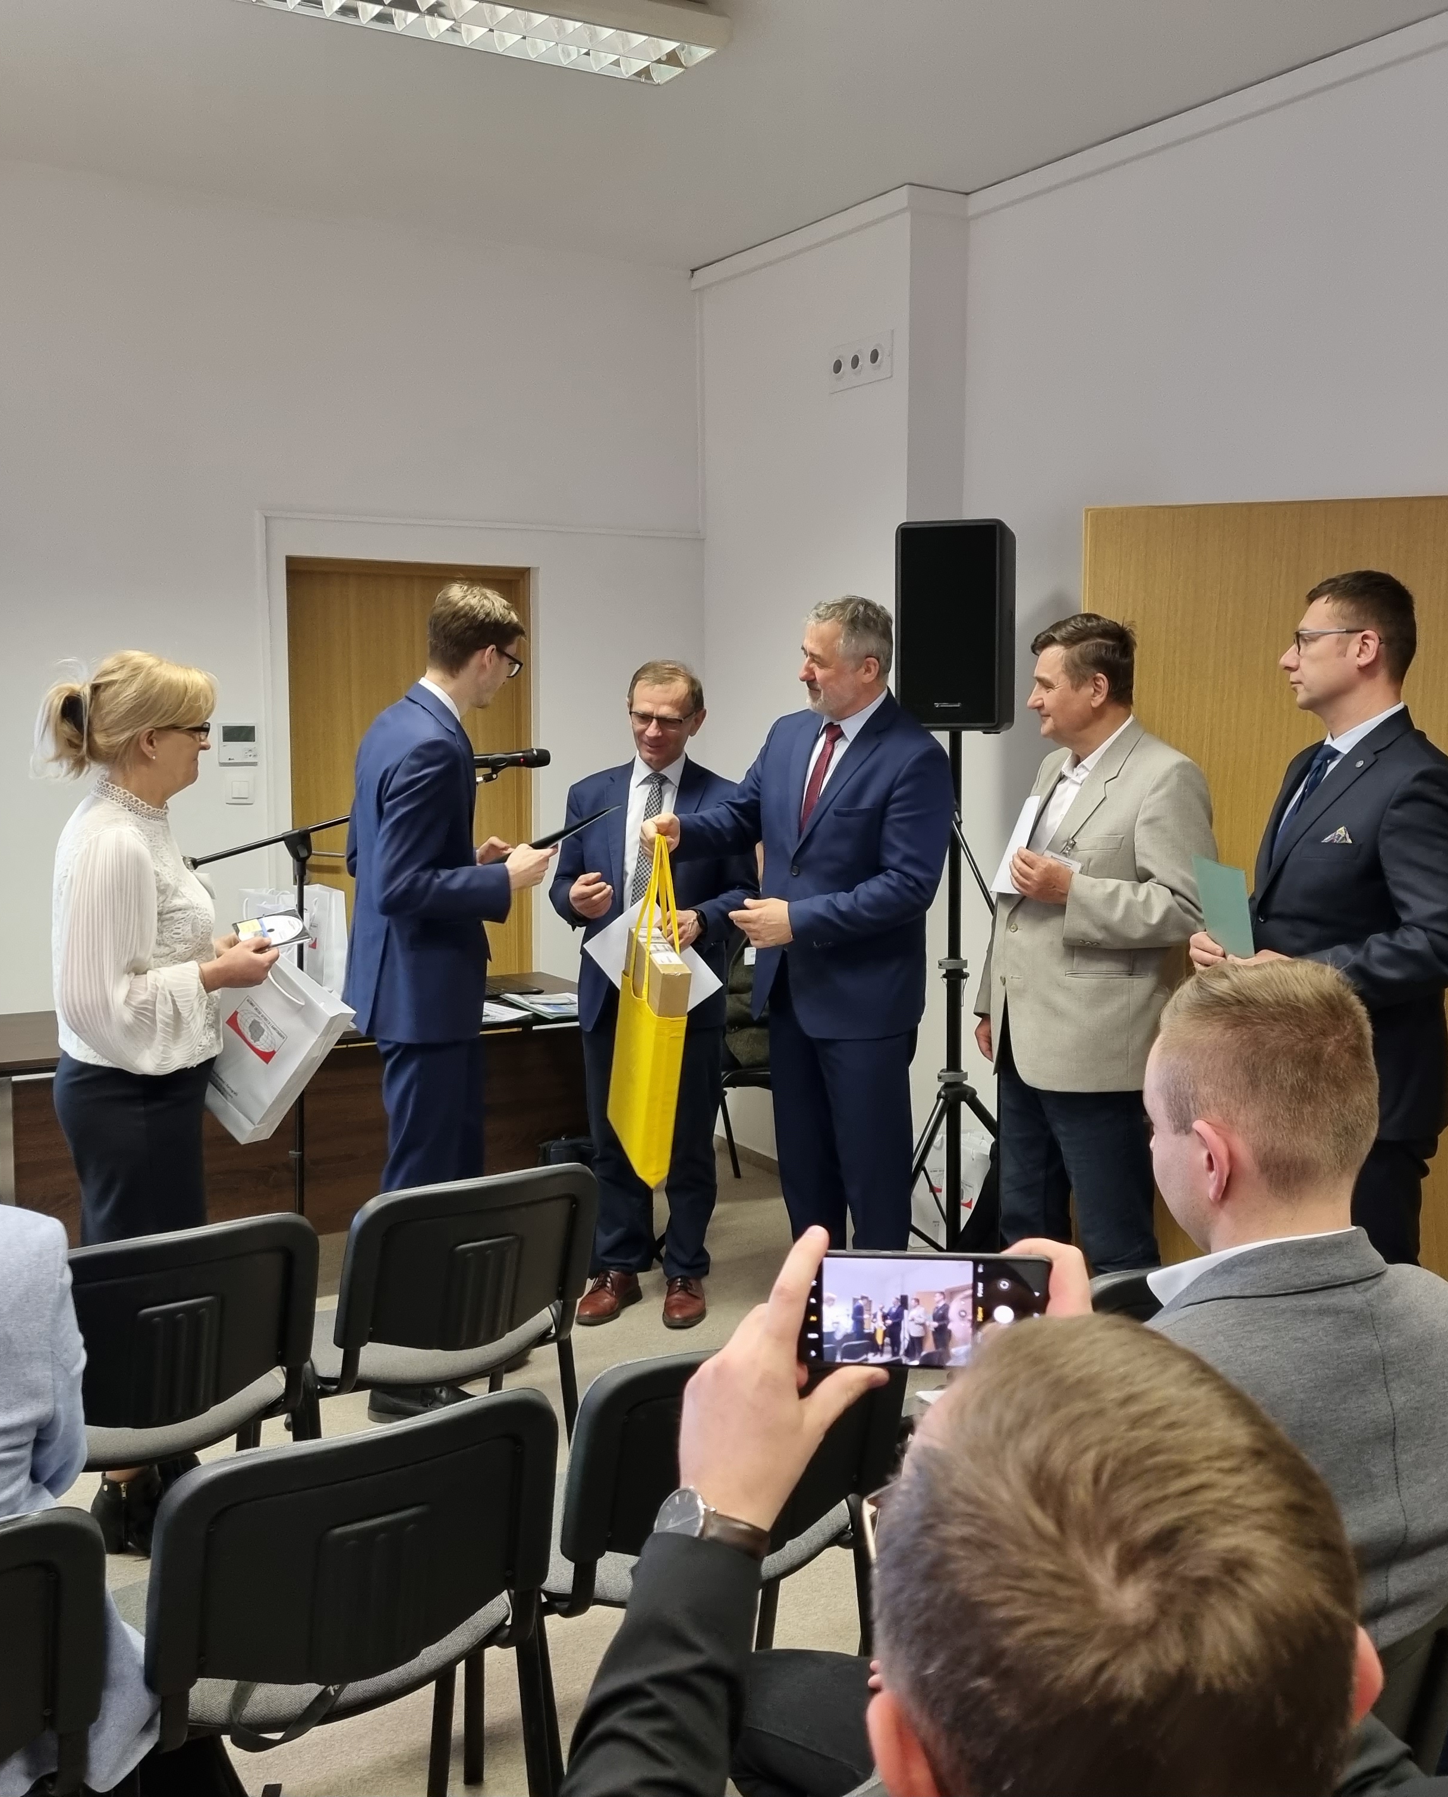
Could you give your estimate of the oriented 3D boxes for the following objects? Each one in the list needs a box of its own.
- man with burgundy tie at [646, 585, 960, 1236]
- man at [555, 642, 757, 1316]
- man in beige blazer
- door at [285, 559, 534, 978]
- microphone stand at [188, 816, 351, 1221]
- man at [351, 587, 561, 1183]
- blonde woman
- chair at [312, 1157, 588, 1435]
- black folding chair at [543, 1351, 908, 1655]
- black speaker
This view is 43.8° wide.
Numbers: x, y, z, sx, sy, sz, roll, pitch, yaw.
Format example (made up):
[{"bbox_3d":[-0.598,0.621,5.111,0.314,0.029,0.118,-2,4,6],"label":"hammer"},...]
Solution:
[{"bbox_3d":[0.205,0.207,4.330,0.600,1.856,0.560,-4,7,-33],"label":"man with burgundy tie"},{"bbox_3d":[-0.177,0.245,4.661,0.530,1.710,0.420,1,6,12],"label":"man"},{"bbox_3d":[0.816,0.281,3.930,0.420,1.789,0.550,-2,6,-20],"label":"man in beige blazer"},{"bbox_3d":[-1.075,-0.101,6.194,0.914,2.100,0.100,-3,6,-32],"label":"door"},{"bbox_3d":[-0.924,0.428,4.280,0.750,1.430,0.550,-2,6,-25],"label":"microphone stand"},{"bbox_3d":[-0.646,0.210,4.180,0.520,1.875,0.500,-2,6,-20],"label":"man"},{"bbox_3d":[-1.111,0.369,3.520,0.480,1.683,0.460,-1,6,-13],"label":"blonde woman"},{"bbox_3d":[-0.530,0.832,3.165,0.540,0.820,0.570,-3,7,-35],"label":"chair"},{"bbox_3d":[-0.056,0.909,2.537,0.530,0.800,0.560,-3,6,-28],"label":"black folding chair"},{"bbox_3d":[0.624,-0.724,4.820,0.300,0.547,0.300,2,6,20],"label":"black speaker"}]

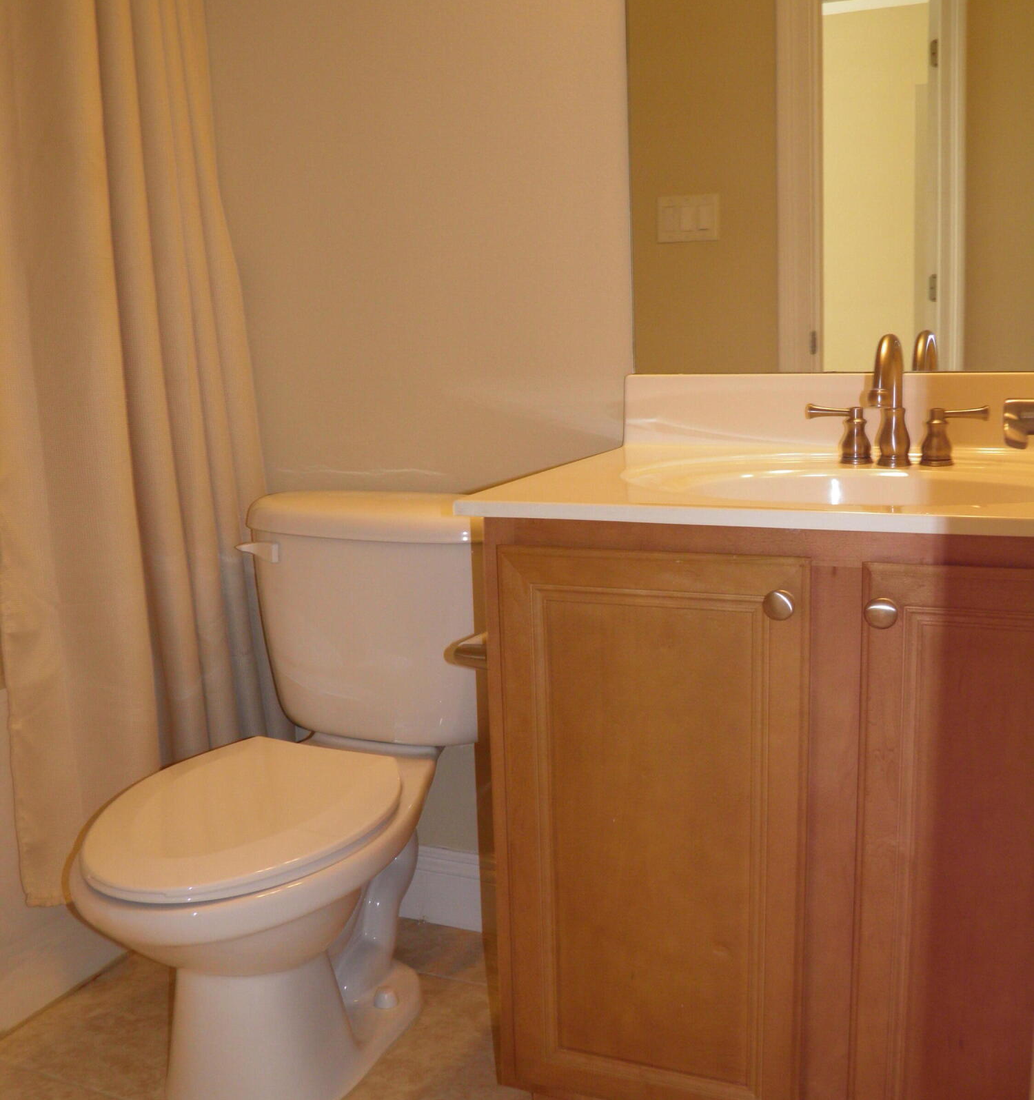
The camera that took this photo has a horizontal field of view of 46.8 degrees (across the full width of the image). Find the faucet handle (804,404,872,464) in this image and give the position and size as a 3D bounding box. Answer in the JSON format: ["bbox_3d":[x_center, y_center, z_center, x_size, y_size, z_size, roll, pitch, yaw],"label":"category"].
[{"bbox_3d":[0.403,-0.145,1.496,0.085,0.071,0.043,3,11,23],"label":"faucet handle"}]

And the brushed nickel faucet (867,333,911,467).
[{"bbox_3d":[0.435,-0.173,1.401,0.046,0.162,0.140,3,11,23],"label":"brushed nickel faucet"}]

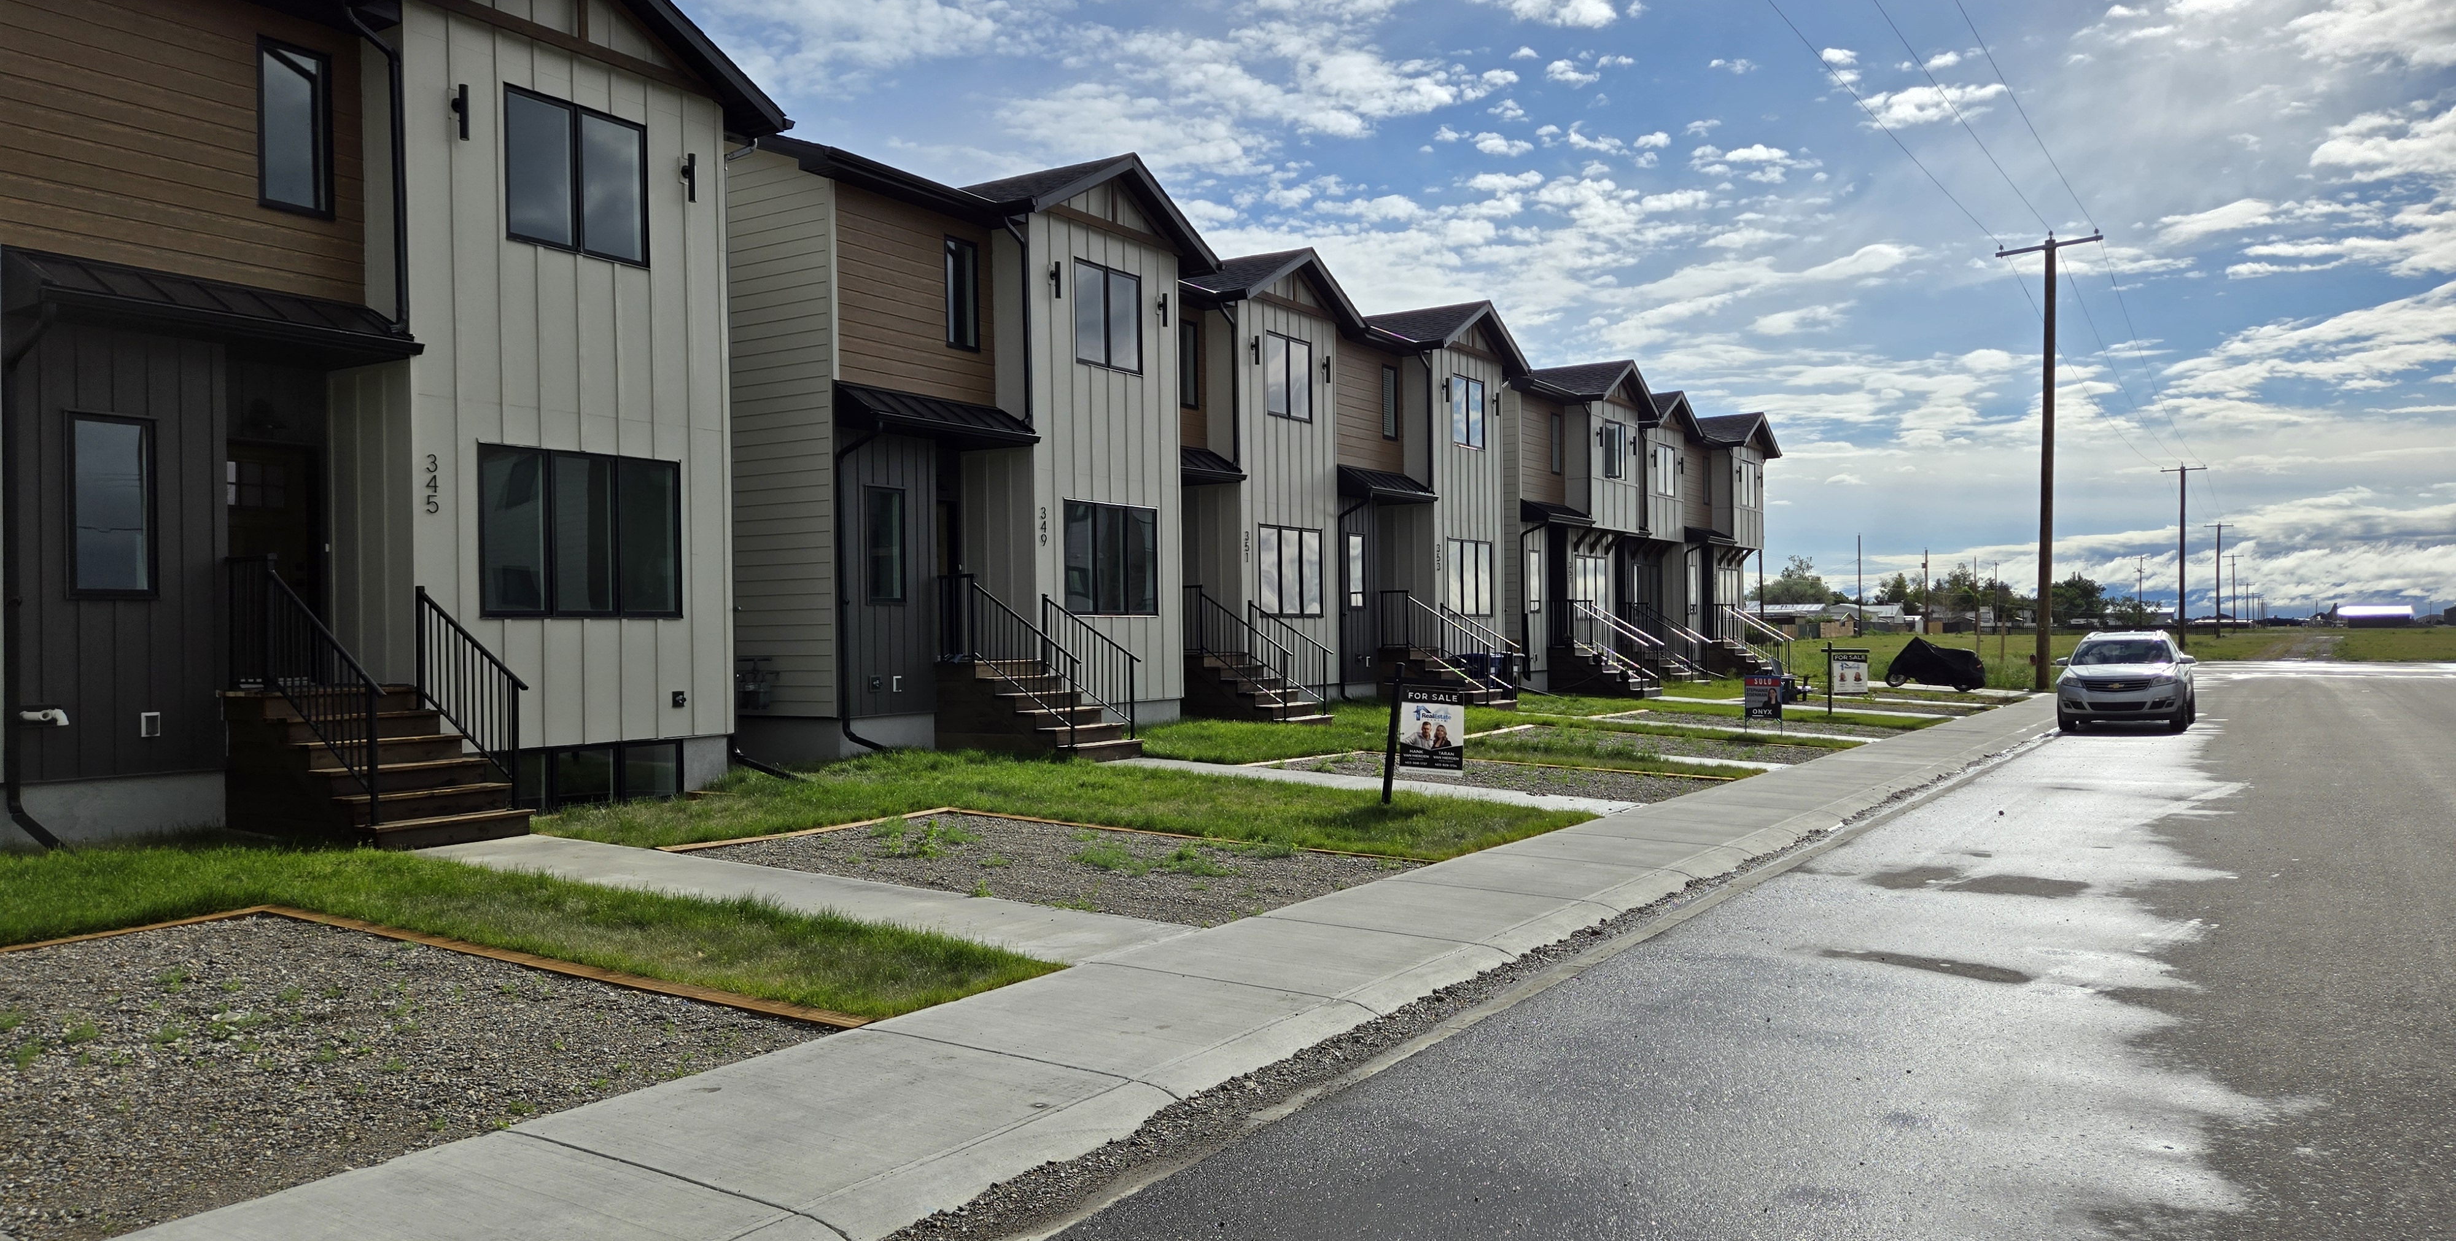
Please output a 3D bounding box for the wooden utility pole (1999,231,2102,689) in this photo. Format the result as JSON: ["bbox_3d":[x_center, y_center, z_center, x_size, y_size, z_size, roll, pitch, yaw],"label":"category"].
[{"bbox_3d":[21.249,-4.120,42.332,2.500,11.800,0.360,1,1,33],"label":"wooden utility pole"}]

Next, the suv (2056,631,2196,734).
[{"bbox_3d":[16.450,1.040,29.800,2.000,1.780,5.100,-1,0,33],"label":"suv"}]

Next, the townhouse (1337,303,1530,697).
[{"bbox_3d":[-0.106,-2.354,32.709,11.000,7.850,6.200,-1,0,32],"label":"townhouse"}]

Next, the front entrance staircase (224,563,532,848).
[{"bbox_3d":[-6.559,0.569,12.426,2.500,2.120,1.270,-1,0,32],"label":"front entrance staircase"}]

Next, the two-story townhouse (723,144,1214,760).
[{"bbox_3d":[-6.299,-2.309,22.724,11.000,7.850,6.300,-1,0,32],"label":"two-story townhouse"}]

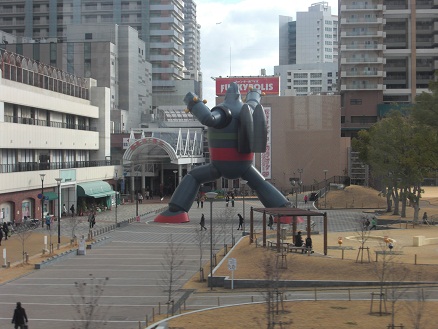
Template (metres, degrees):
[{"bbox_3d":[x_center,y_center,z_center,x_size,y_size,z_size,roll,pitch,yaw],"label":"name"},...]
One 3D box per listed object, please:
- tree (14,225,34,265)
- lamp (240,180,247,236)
[{"bbox_3d":[-13.115,5.403,56.272,1.400,2.700,1.350,0,1,0],"label":"tree"},{"bbox_3d":[2.315,3.990,78.056,0.620,4.980,0.620,0,1,0],"label":"lamp"}]

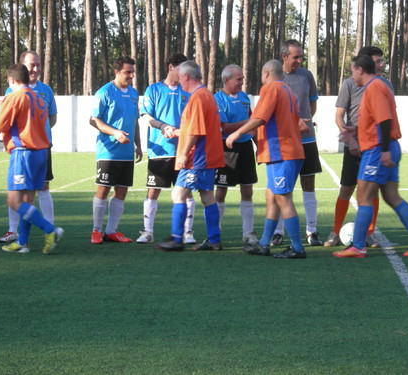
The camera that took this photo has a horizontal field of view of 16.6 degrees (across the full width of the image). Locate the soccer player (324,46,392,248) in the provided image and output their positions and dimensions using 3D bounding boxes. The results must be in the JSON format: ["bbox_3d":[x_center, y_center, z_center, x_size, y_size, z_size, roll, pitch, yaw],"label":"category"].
[{"bbox_3d":[1.444,-0.366,12.718,0.580,1.811,0.420,-3,8,-20],"label":"soccer player"}]

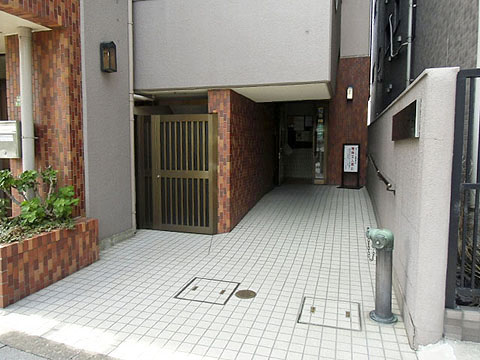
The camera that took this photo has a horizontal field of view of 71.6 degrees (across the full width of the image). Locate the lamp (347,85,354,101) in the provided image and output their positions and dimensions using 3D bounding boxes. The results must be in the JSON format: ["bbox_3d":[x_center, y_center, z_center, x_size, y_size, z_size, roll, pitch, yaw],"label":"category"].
[{"bbox_3d":[2.548,-2.018,7.705,0.155,0.325,0.120,1,6,17],"label":"lamp"}]

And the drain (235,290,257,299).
[{"bbox_3d":[0.051,1.025,2.961,0.190,0.015,0.190,0,5,0],"label":"drain"}]

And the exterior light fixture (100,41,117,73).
[{"bbox_3d":[-1.599,-1.482,4.058,0.140,0.370,0.130,1,6,17],"label":"exterior light fixture"}]

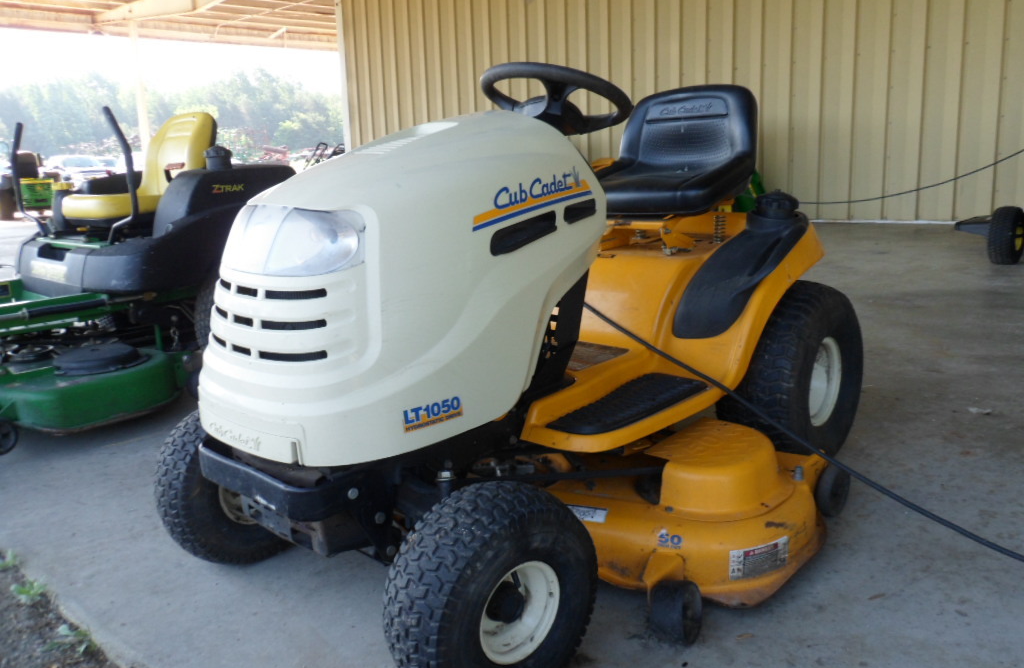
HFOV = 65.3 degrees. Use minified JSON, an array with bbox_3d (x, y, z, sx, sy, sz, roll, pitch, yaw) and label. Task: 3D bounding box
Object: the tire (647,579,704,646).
[{"bbox_3d":[0.306,0.515,1.489,0.055,0.113,0.113,10,18,40],"label":"tire"}]

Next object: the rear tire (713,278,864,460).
[{"bbox_3d":[0.778,0.118,2.213,0.220,0.518,0.518,10,18,40],"label":"rear tire"}]

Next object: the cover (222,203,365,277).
[{"bbox_3d":[-0.407,-0.161,1.358,0.385,0.130,0.110,10,18,40],"label":"cover"}]

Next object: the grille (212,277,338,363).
[{"bbox_3d":[-0.431,-0.028,1.358,0.310,0.130,0.080,10,18,40],"label":"grille"}]

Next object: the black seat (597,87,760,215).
[{"bbox_3d":[0.448,-0.513,2.275,0.460,0.355,0.410,10,18,40],"label":"black seat"}]

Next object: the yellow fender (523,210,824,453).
[{"bbox_3d":[0.254,-0.110,2.133,0.840,0.390,1.250,10,18,40],"label":"yellow fender"}]

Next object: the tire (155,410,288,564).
[{"bbox_3d":[-0.607,0.329,1.824,0.375,0.375,0.145,-12,17,-37],"label":"tire"}]

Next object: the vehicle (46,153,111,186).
[{"bbox_3d":[-14.688,-5.324,27.000,1.800,1.480,4.500,-5,14,-14],"label":"vehicle"}]

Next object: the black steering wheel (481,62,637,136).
[{"bbox_3d":[0.096,-0.529,1.865,0.358,0.085,0.358,12,-2,0],"label":"black steering wheel"}]

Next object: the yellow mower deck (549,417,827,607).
[{"bbox_3d":[0.080,0.290,2.013,1.310,0.220,0.740,10,18,40],"label":"yellow mower deck"}]

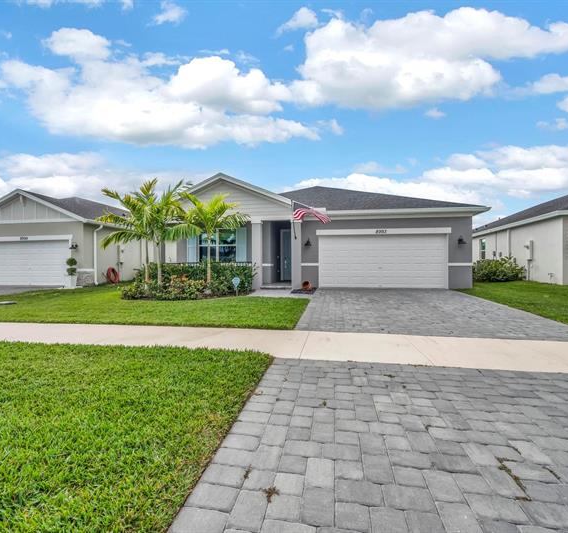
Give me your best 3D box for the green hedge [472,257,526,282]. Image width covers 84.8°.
[{"bbox_3d":[10.500,0.170,15.600,2.600,1.220,1.350,0,0,10],"label":"green hedge"}]

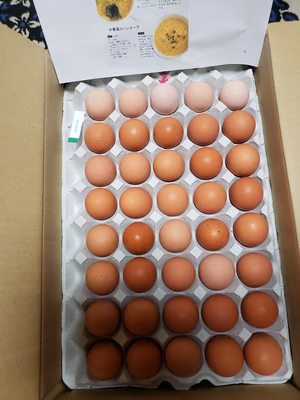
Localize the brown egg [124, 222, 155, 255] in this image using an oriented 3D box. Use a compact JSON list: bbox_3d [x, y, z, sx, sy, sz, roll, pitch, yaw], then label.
[{"bbox_3d":[-0.015,0.052,0.408,0.043,0.055,0.043,-4,79,3],"label":"brown egg"}]

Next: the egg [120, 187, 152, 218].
[{"bbox_3d":[-0.019,0.005,0.418,0.043,0.056,0.043,-4,79,4],"label":"egg"}]

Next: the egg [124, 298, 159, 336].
[{"bbox_3d":[-0.011,0.150,0.388,0.044,0.056,0.044,-4,79,3],"label":"egg"}]

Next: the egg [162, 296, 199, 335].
[{"bbox_3d":[0.040,0.145,0.383,0.044,0.057,0.044,-4,78,3],"label":"egg"}]

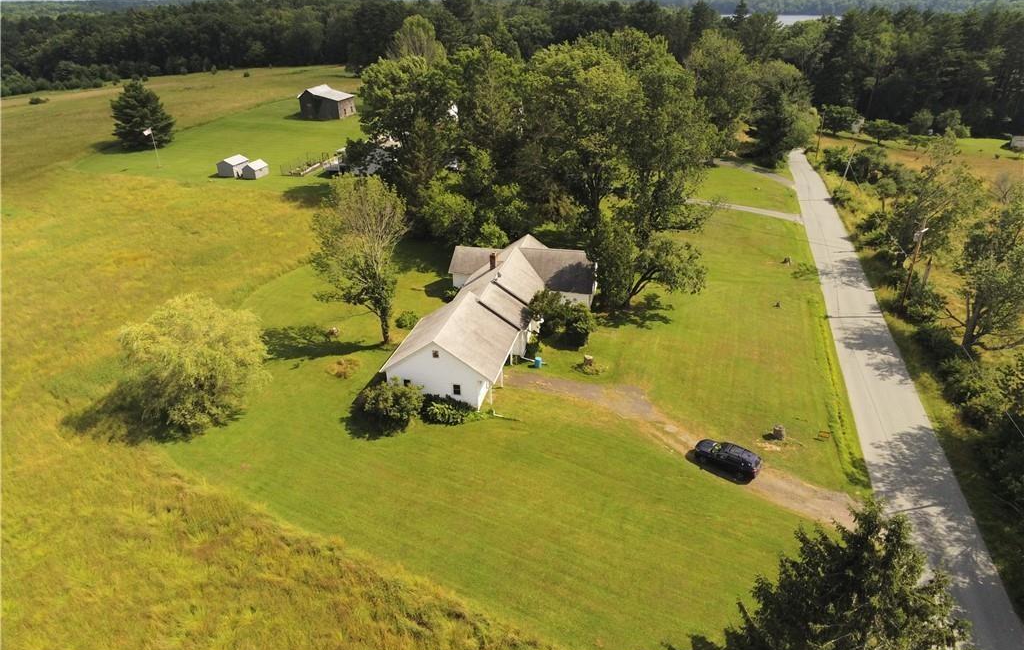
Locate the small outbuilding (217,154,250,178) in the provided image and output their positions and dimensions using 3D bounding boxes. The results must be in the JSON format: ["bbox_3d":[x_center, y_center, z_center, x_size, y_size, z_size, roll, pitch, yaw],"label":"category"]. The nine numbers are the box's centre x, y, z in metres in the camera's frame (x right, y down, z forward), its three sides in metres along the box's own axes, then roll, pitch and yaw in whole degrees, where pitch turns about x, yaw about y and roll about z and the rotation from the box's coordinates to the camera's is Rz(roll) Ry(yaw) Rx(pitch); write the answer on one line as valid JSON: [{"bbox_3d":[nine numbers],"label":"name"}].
[{"bbox_3d":[-54.200,-30.950,132.500,3.600,3.250,5.050,7,27,14],"label":"small outbuilding"}]

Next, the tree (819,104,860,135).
[{"bbox_3d":[83.773,-52.591,174.043,10.743,7.806,10.743,11,28,22],"label":"tree"}]

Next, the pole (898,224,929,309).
[{"bbox_3d":[44.721,-6.494,75.787,1.200,9.964,1.000,15,30,29],"label":"pole"}]

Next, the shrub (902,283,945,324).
[{"bbox_3d":[45.828,-2.400,75.832,3.950,4.320,3.950,0,26,0],"label":"shrub"}]

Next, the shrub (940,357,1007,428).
[{"bbox_3d":[38.844,5.696,57.377,4.600,5.300,4.600,0,26,0],"label":"shrub"}]

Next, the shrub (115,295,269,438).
[{"bbox_3d":[-26.266,2.918,56.682,11.240,10.380,11.240,0,26,0],"label":"shrub"}]

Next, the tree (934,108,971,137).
[{"bbox_3d":[110.715,-50.861,171.011,9.048,7.320,9.000,15,30,29],"label":"tree"}]

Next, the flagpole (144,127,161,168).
[{"bbox_3d":[-71.844,-35.472,136.164,1.600,7.893,0.600,-13,28,-25],"label":"flagpole"}]

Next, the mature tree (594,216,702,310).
[{"bbox_3d":[15.481,-6.824,77.626,12.540,10.100,10.500,0,26,0],"label":"mature tree"}]

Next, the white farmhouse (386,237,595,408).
[{"bbox_3d":[-0.970,-2.010,71.950,17.600,6.700,30.700,6,27,13],"label":"white farmhouse"}]

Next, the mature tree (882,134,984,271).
[{"bbox_3d":[50.663,-13.535,82.261,10.500,18.690,10.500,0,26,0],"label":"mature tree"}]

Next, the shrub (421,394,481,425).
[{"bbox_3d":[-5.181,7.035,57.323,5.055,1.600,2.000,-3,26,-5],"label":"shrub"}]

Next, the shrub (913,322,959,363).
[{"bbox_3d":[42.120,1.740,67.670,4.000,2.700,3.700,17,31,31],"label":"shrub"}]

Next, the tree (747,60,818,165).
[{"bbox_3d":[58.899,-46.186,148.627,14.200,22.080,14.200,0,26,0],"label":"tree"}]

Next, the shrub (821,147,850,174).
[{"bbox_3d":[68.318,-34.960,143.752,5.700,5.590,5.700,0,26,0],"label":"shrub"}]

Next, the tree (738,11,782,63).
[{"bbox_3d":[72.320,-75.442,198.814,13.000,27.500,12.500,8,27,17],"label":"tree"}]

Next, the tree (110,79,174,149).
[{"bbox_3d":[-82.768,-47.396,152.709,12.420,14.470,12.420,0,26,0],"label":"tree"}]

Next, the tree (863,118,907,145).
[{"bbox_3d":[93.962,-48.720,171.764,9.820,6.720,9.820,0,26,0],"label":"tree"}]

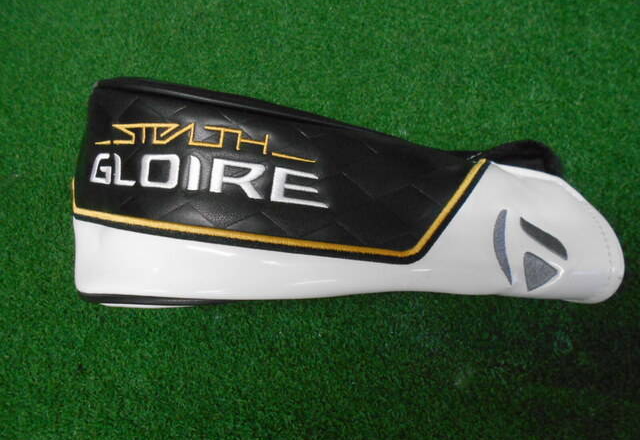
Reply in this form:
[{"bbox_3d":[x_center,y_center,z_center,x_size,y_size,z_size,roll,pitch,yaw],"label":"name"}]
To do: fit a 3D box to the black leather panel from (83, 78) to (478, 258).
[{"bbox_3d":[-0.024,-0.029,0.298,0.247,0.035,0.110,4,70,1],"label":"black leather panel"}]

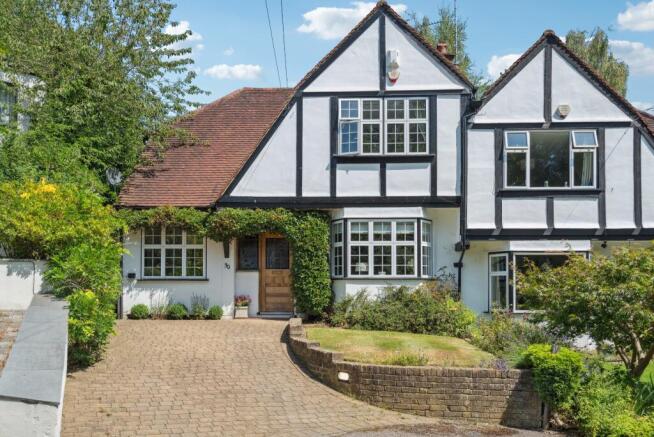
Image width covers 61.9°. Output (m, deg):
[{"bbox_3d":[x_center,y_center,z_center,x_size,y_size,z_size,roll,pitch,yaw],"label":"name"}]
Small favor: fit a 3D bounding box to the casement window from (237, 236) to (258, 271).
[{"bbox_3d":[-2.056,0.892,14.100,0.570,0.880,0.090,0,0,0],"label":"casement window"}]

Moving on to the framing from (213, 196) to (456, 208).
[{"bbox_3d":[0.296,-0.379,12.900,5.730,0.280,0.200,0,0,0],"label":"framing"}]

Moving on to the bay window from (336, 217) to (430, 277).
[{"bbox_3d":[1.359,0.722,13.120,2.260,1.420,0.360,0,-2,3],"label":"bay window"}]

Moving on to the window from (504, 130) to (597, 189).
[{"bbox_3d":[5.246,-1.385,12.800,2.170,1.370,0.120,0,-2,3],"label":"window"}]

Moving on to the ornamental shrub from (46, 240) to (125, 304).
[{"bbox_3d":[-4.465,0.990,10.000,1.450,1.200,1.300,0,0,0],"label":"ornamental shrub"}]

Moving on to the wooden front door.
[{"bbox_3d":[-1.295,1.397,13.980,0.910,2.050,0.100,0,-2,3],"label":"wooden front door"}]

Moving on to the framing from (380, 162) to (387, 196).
[{"bbox_3d":[1.337,-0.923,12.900,0.145,0.810,0.070,0,0,0],"label":"framing"}]

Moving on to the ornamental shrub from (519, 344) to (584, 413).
[{"bbox_3d":[2.964,2.113,7.200,0.880,0.920,0.800,0,-2,3],"label":"ornamental shrub"}]

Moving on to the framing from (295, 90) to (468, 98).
[{"bbox_3d":[1.345,-2.975,12.980,3.900,0.140,0.080,0,-2,3],"label":"framing"}]

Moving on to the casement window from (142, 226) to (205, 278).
[{"bbox_3d":[-3.861,0.841,13.770,1.610,1.360,0.110,0,-2,3],"label":"casement window"}]

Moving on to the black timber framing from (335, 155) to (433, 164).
[{"bbox_3d":[1.331,-1.390,12.850,2.310,0.235,0.140,0,0,0],"label":"black timber framing"}]

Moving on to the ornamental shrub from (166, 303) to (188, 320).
[{"bbox_3d":[-3.633,2.260,13.250,0.530,0.450,0.520,0,0,0],"label":"ornamental shrub"}]

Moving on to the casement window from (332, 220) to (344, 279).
[{"bbox_3d":[0.286,0.734,13.200,0.100,1.380,0.560,1,-2,-33],"label":"casement window"}]

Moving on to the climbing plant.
[{"bbox_3d":[-2.436,1.053,13.350,5.120,2.700,0.700,0,0,0],"label":"climbing plant"}]

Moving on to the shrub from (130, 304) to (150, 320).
[{"bbox_3d":[-4.630,2.327,13.500,0.480,0.400,0.470,0,-2,3],"label":"shrub"}]

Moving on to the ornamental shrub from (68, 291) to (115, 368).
[{"bbox_3d":[-4.319,2.045,10.000,0.970,1.400,1.000,0,-2,3],"label":"ornamental shrub"}]

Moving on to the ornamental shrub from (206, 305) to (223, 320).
[{"bbox_3d":[-2.734,2.284,13.250,0.400,0.400,0.400,0,0,0],"label":"ornamental shrub"}]

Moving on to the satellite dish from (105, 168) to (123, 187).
[{"bbox_3d":[-5.795,-1.113,14.800,0.480,0.500,0.300,0,0,-24],"label":"satellite dish"}]

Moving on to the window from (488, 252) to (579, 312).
[{"bbox_3d":[5.090,1.526,13.000,2.450,1.450,0.450,0,0,0],"label":"window"}]

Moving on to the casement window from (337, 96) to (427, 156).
[{"bbox_3d":[1.330,-2.217,13.000,2.200,1.390,0.120,0,-2,3],"label":"casement window"}]

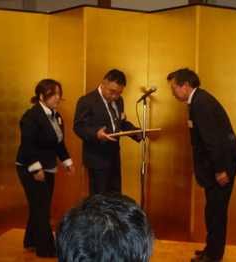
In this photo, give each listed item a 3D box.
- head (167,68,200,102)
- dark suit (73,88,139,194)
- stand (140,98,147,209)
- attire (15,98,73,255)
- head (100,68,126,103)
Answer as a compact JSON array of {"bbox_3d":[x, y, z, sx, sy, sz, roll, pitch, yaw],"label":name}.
[{"bbox_3d":[0.567,-0.407,5.125,0.230,0.260,0.185,-25,8,-9],"label":"head"},{"bbox_3d":[-0.121,0.341,5.327,0.540,1.430,0.450,-1,4,-38],"label":"dark suit"},{"bbox_3d":[0.214,0.405,5.110,0.270,1.340,0.270,1,3,0],"label":"stand"},{"bbox_3d":[-0.654,0.396,5.200,0.430,1.310,0.460,3,4,35],"label":"attire"},{"bbox_3d":[-0.043,-0.409,5.185,0.185,0.260,0.230,-1,32,-30],"label":"head"}]

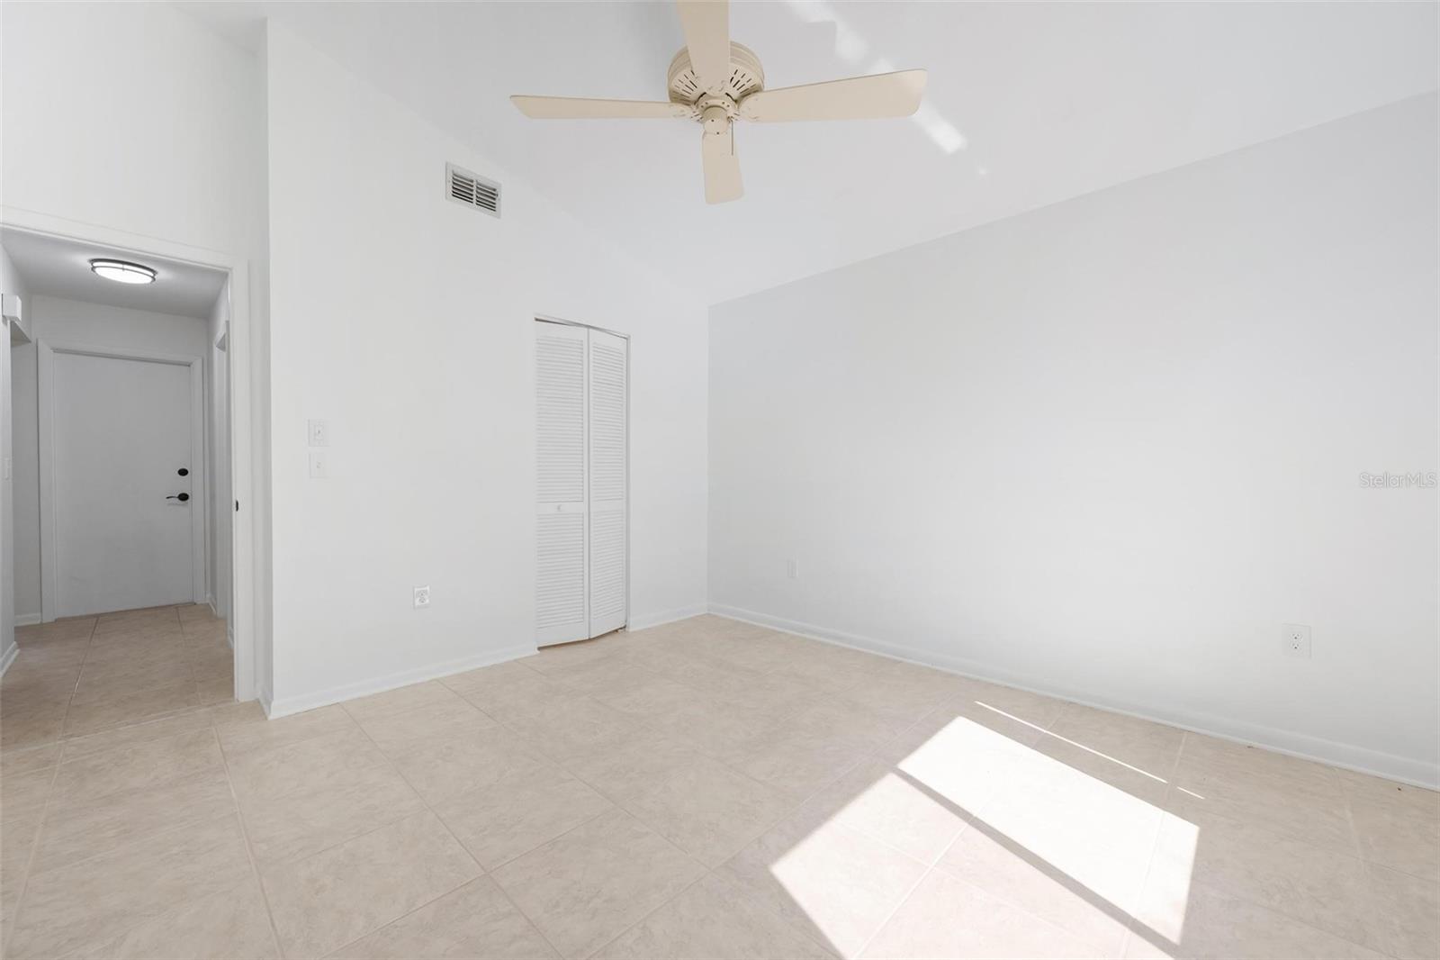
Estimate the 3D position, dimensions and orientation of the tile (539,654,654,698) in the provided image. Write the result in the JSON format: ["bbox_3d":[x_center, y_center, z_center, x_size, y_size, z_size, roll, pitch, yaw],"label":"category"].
[{"bbox_3d":[-0.663,1.069,3.080,0.434,0.010,0.434,0,0,44],"label":"tile"}]

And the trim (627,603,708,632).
[{"bbox_3d":[-0.367,1.015,4.172,0.016,0.086,0.758,0,0,44],"label":"trim"}]

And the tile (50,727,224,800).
[{"bbox_3d":[-2.135,1.056,2.083,0.425,0.010,0.420,0,0,44],"label":"tile"}]

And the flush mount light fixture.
[{"bbox_3d":[-3.810,-1.322,3.583,0.308,0.068,0.308,0,0,44],"label":"flush mount light fixture"}]

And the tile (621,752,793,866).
[{"bbox_3d":[-0.027,1.051,1.801,0.420,0.010,0.420,0,0,44],"label":"tile"}]

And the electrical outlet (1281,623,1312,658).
[{"bbox_3d":[2.180,0.612,2.116,0.078,0.124,0.008,0,0,44],"label":"electrical outlet"}]

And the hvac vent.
[{"bbox_3d":[-1.356,-1.597,3.101,0.018,0.201,0.303,0,0,44],"label":"hvac vent"}]

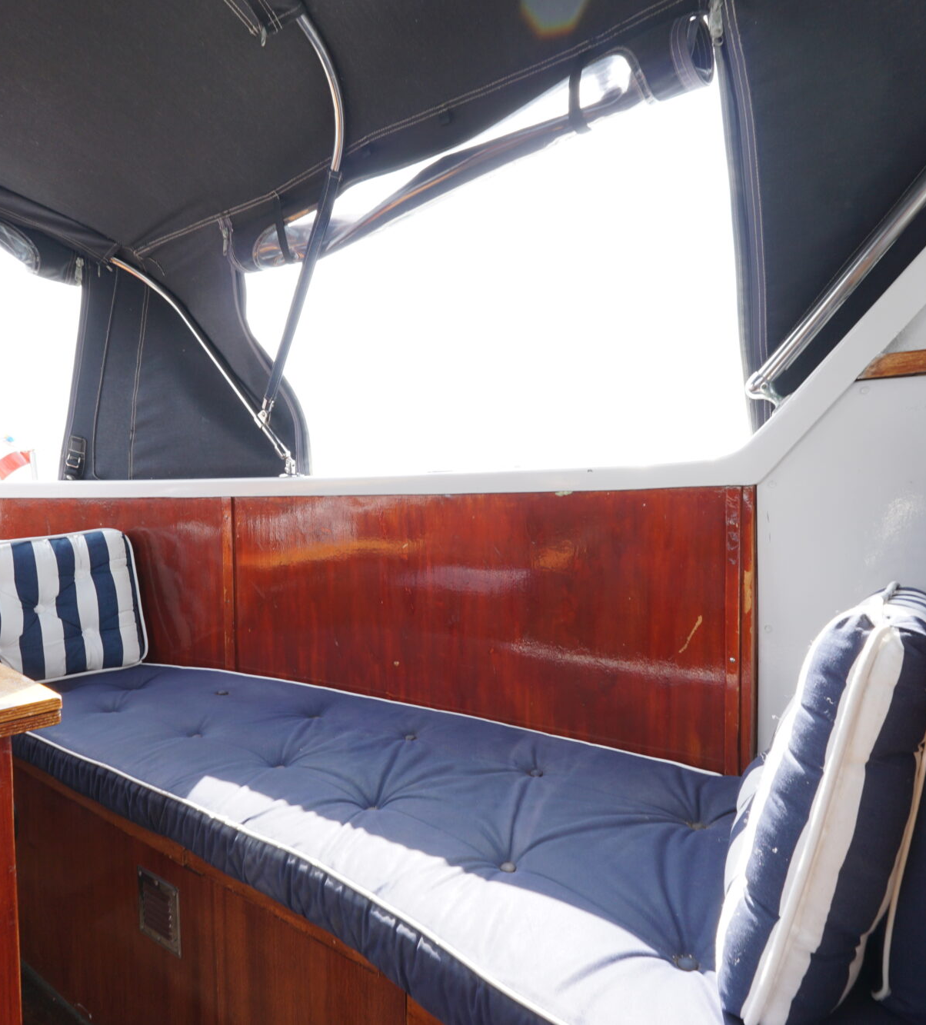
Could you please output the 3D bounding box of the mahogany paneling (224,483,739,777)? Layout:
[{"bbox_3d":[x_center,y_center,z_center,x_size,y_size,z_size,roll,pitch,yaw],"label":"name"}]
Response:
[{"bbox_3d":[-0.069,0.213,1.467,1.362,0.515,0.050,0,0,32],"label":"mahogany paneling"}]

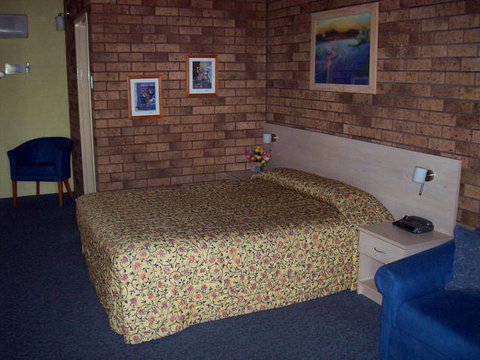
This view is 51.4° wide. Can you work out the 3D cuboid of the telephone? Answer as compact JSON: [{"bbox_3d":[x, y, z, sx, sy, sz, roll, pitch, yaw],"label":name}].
[{"bbox_3d":[1.195,0.297,3.436,0.165,0.066,0.245,-6,14,-26],"label":"telephone"}]

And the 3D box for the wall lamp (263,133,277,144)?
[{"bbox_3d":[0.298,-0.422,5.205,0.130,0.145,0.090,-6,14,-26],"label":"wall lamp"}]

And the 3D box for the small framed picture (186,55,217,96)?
[{"bbox_3d":[-0.372,-1.042,4.973,0.333,0.403,0.028,-6,14,-26],"label":"small framed picture"}]

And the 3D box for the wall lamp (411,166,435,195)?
[{"bbox_3d":[1.230,0.006,3.358,0.135,0.200,0.090,-6,14,-26],"label":"wall lamp"}]

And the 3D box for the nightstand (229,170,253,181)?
[{"bbox_3d":[0.166,0.176,5.134,0.420,0.460,0.440,-5,13,-25],"label":"nightstand"}]

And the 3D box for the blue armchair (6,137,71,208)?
[{"bbox_3d":[-2.310,-0.110,5.943,0.640,0.770,0.580,0,12,2],"label":"blue armchair"}]

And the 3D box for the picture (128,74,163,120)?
[{"bbox_3d":[-0.903,-0.790,4.761,0.333,0.405,0.028,-6,14,-26],"label":"picture"}]

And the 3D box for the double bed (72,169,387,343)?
[{"bbox_3d":[-0.105,0.373,3.957,2.080,0.680,1.610,-6,14,-26],"label":"double bed"}]

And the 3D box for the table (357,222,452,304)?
[{"bbox_3d":[1.109,0.587,3.417,0.410,0.495,0.450,-6,14,-26],"label":"table"}]

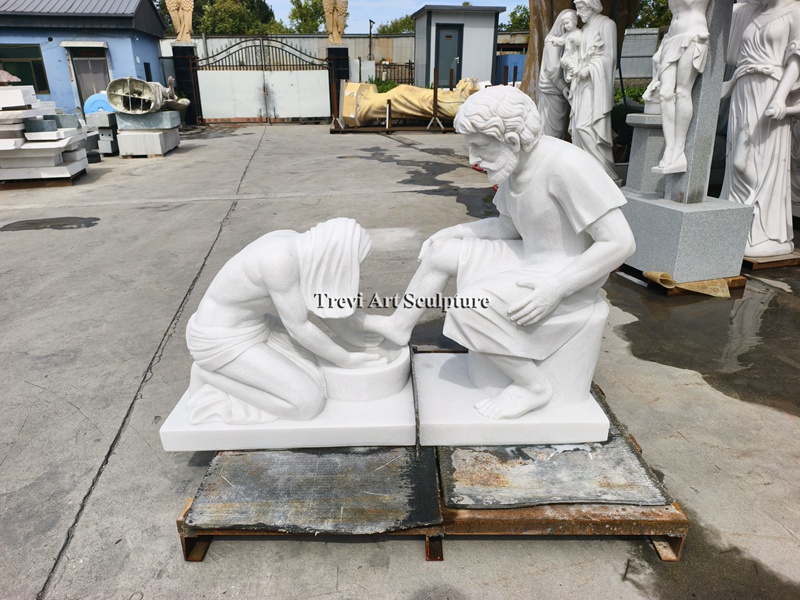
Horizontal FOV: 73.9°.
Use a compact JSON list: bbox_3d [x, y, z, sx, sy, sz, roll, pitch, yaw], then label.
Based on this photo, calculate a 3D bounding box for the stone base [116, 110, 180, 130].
[{"bbox_3d":[-5.420,-3.923,11.558,1.048,0.324,1.050,-3,22,-9],"label":"stone base"}]

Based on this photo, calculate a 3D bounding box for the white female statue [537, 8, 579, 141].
[{"bbox_3d":[1.864,-2.319,6.266,0.500,1.970,0.460,-12,25,-28],"label":"white female statue"}]

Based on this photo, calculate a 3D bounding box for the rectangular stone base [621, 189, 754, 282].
[{"bbox_3d":[2.133,-0.563,4.284,0.600,0.525,0.991,-6,22,-13],"label":"rectangular stone base"}]

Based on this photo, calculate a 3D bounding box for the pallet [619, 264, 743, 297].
[{"bbox_3d":[1.946,-0.210,3.848,0.640,0.066,0.720,-6,23,-15],"label":"pallet"}]

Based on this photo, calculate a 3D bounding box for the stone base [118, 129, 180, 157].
[{"bbox_3d":[-5.399,-3.438,11.491,0.795,0.380,1.750,-4,22,-11],"label":"stone base"}]

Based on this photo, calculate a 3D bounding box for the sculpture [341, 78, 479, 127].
[{"bbox_3d":[0.552,-5.777,15.621,4.550,1.250,1.350,6,23,13],"label":"sculpture"}]

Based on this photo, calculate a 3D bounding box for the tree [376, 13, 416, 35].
[{"bbox_3d":[0.949,-14.231,31.999,4.800,5.347,4.800,0,22,0],"label":"tree"}]

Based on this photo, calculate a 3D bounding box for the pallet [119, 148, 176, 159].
[{"bbox_3d":[-5.029,-3.001,10.728,0.820,0.090,1.400,-4,22,-11],"label":"pallet"}]

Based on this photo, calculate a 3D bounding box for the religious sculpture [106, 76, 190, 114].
[{"bbox_3d":[-4.803,-3.907,10.073,0.930,0.680,1.600,1,22,2],"label":"religious sculpture"}]

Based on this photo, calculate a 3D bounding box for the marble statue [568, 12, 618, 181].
[{"bbox_3d":[2.294,-2.350,6.221,0.570,2.070,0.500,18,28,38],"label":"marble statue"}]

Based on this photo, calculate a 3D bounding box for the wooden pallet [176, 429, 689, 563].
[{"bbox_3d":[0.095,0.493,1.976,1.430,0.152,1.020,0,22,0],"label":"wooden pallet"}]

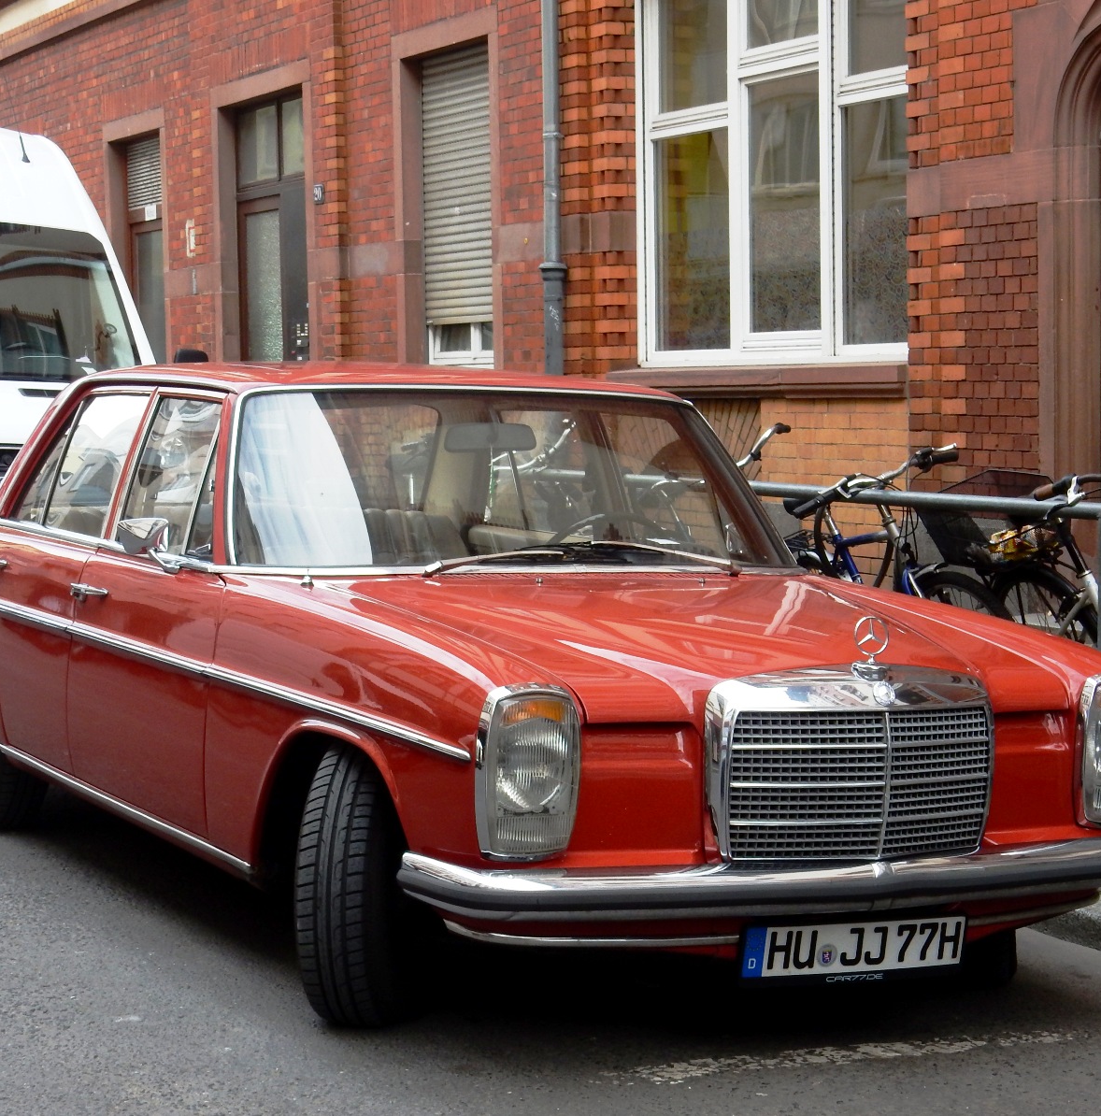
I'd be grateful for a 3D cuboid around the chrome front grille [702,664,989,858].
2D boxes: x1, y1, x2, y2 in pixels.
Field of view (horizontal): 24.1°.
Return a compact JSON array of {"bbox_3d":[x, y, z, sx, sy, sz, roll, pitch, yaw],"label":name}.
[{"bbox_3d":[0.602,0.396,4.996,0.635,0.365,0.160,0,4,-27],"label":"chrome front grille"}]

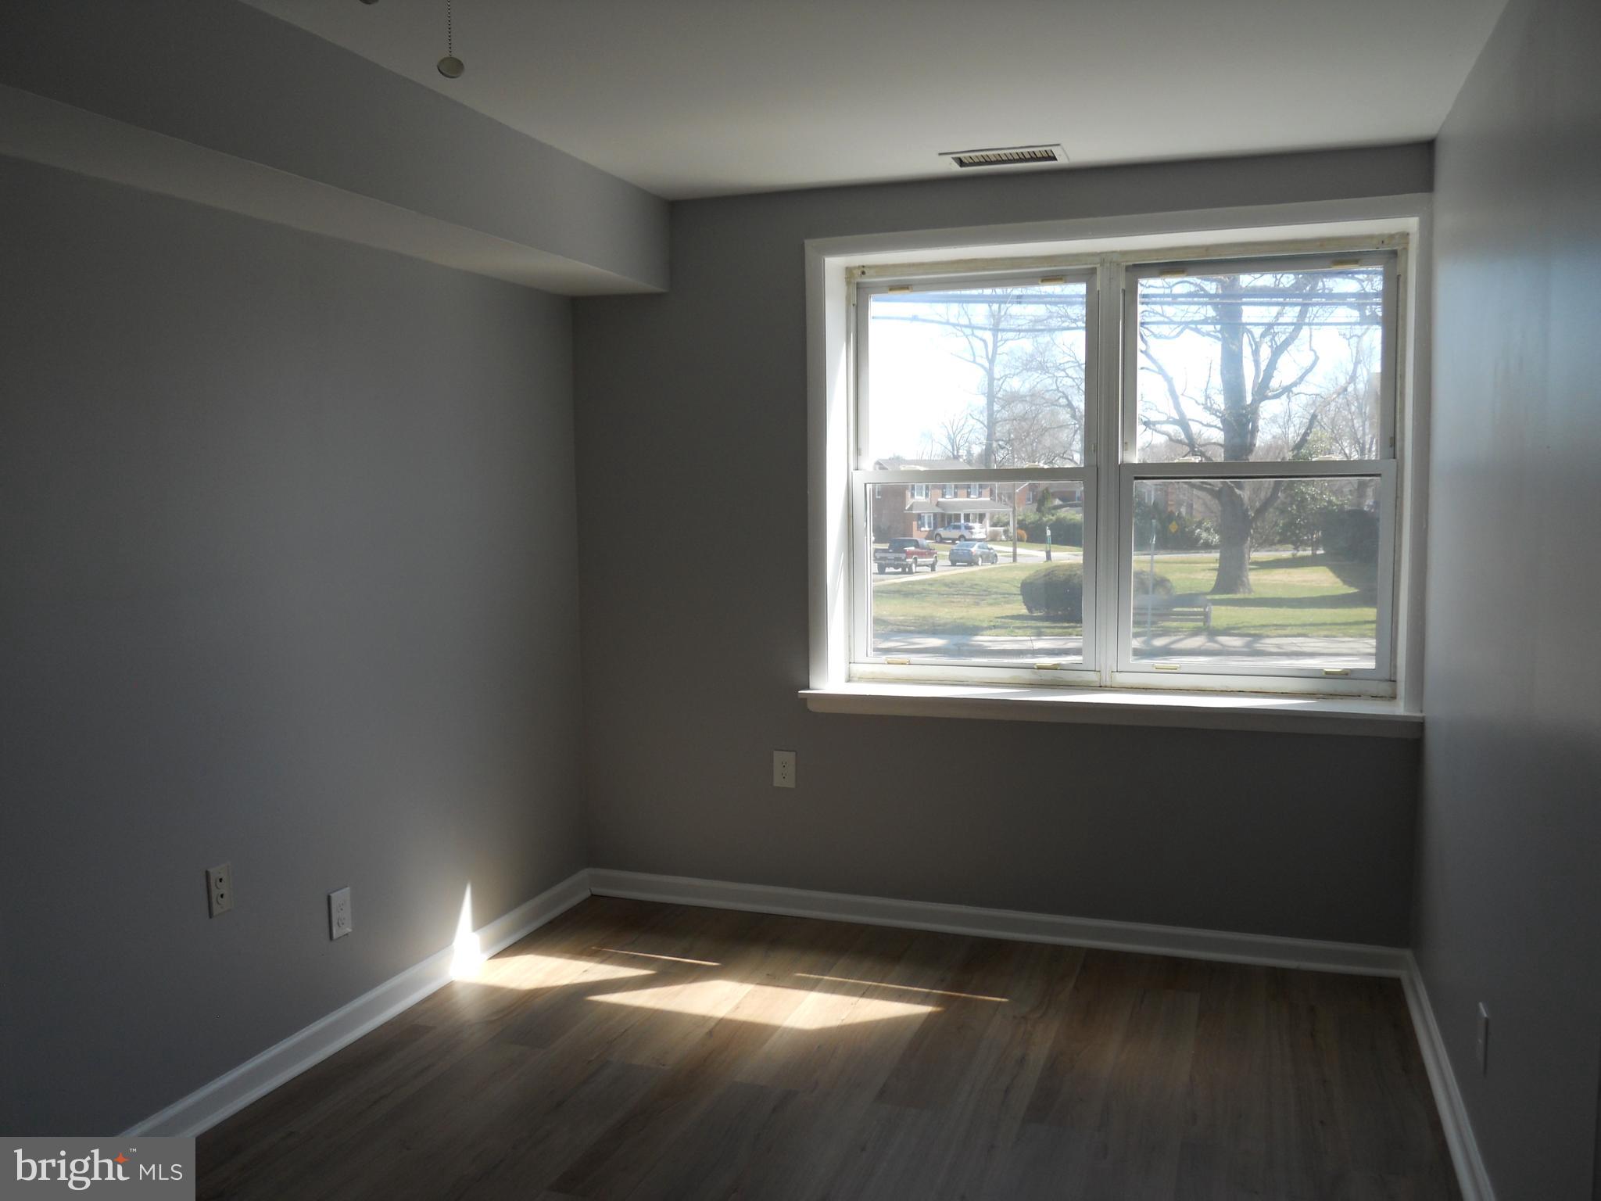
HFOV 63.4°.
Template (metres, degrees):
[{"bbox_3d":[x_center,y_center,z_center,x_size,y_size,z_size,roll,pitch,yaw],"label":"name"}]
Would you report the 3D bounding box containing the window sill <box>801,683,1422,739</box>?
[{"bbox_3d":[0.940,0.345,4.187,1.902,0.075,0.267,1,6,19],"label":"window sill"}]

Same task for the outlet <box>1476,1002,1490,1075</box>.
[{"bbox_3d":[1.375,0.886,2.620,0.010,0.122,0.077,1,6,19],"label":"outlet"}]

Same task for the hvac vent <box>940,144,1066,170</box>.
[{"bbox_3d":[0.600,-1.303,3.822,0.349,0.014,0.200,1,6,19],"label":"hvac vent"}]

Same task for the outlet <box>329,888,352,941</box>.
[{"bbox_3d":[-1.226,0.836,3.457,0.010,0.123,0.078,1,6,19],"label":"outlet"}]

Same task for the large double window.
[{"bbox_3d":[1.007,-0.416,4.269,1.768,1.424,0.090,1,6,19],"label":"large double window"}]

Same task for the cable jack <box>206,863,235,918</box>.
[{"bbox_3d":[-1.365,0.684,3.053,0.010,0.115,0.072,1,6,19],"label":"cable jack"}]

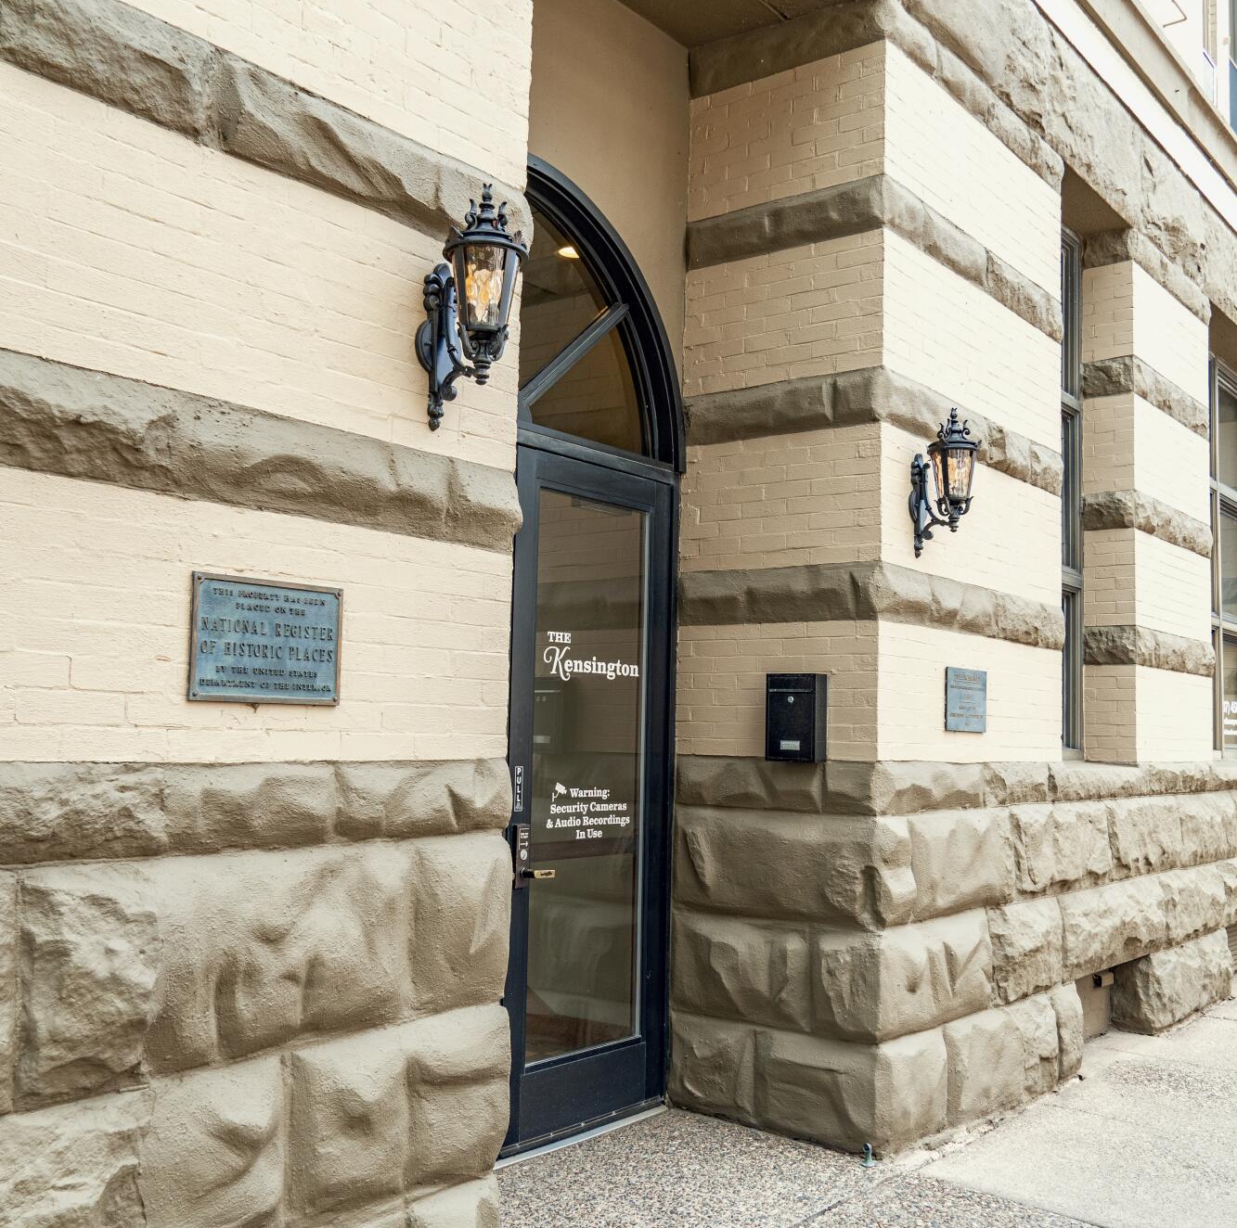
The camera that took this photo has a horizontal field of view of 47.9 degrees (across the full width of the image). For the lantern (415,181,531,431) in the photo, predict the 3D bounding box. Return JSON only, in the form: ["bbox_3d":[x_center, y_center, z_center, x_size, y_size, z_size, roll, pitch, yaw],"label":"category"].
[{"bbox_3d":[-0.340,-0.720,3.246,0.272,0.566,0.203,-2,-6,38],"label":"lantern"}]

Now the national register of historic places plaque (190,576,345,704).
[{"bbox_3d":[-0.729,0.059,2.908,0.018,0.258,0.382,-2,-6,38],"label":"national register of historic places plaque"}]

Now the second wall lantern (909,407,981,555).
[{"bbox_3d":[1.250,-0.499,5.299,0.272,0.566,0.203,-2,-6,38],"label":"second wall lantern"}]

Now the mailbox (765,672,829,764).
[{"bbox_3d":[0.672,0.394,5.245,0.214,0.326,0.086,-2,-6,38],"label":"mailbox"}]

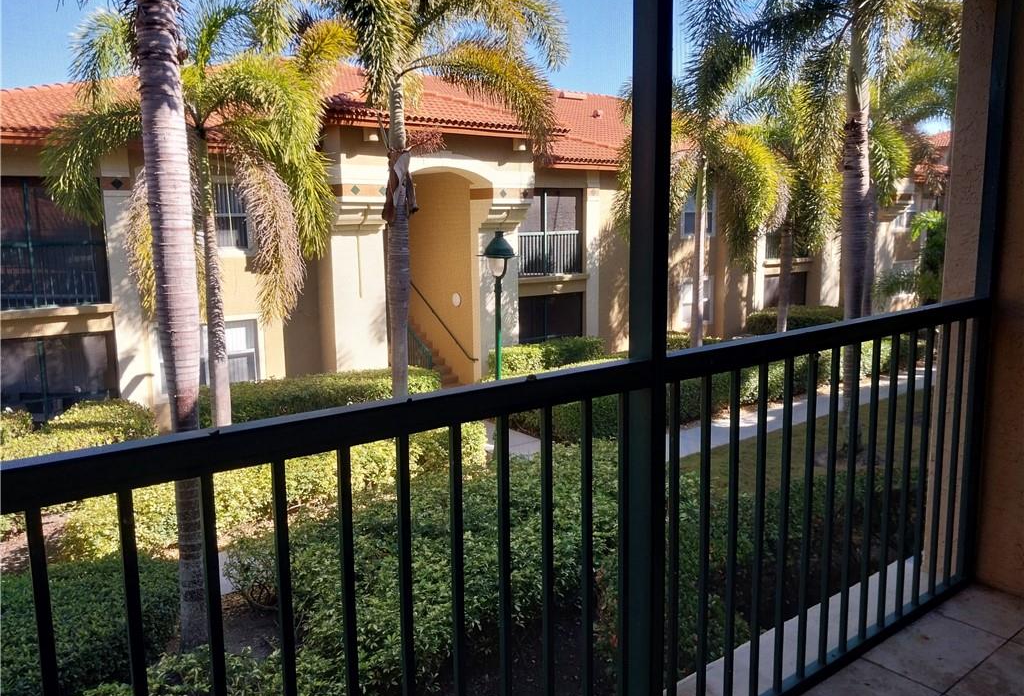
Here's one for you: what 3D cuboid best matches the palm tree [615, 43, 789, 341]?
[{"bbox_3d":[4.572,-2.915,18.441,4.300,8.540,4.200,1,9,14],"label":"palm tree"}]

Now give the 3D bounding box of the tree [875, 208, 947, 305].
[{"bbox_3d":[14.323,-2.450,27.140,2.800,4.660,2.700,4,10,27],"label":"tree"}]

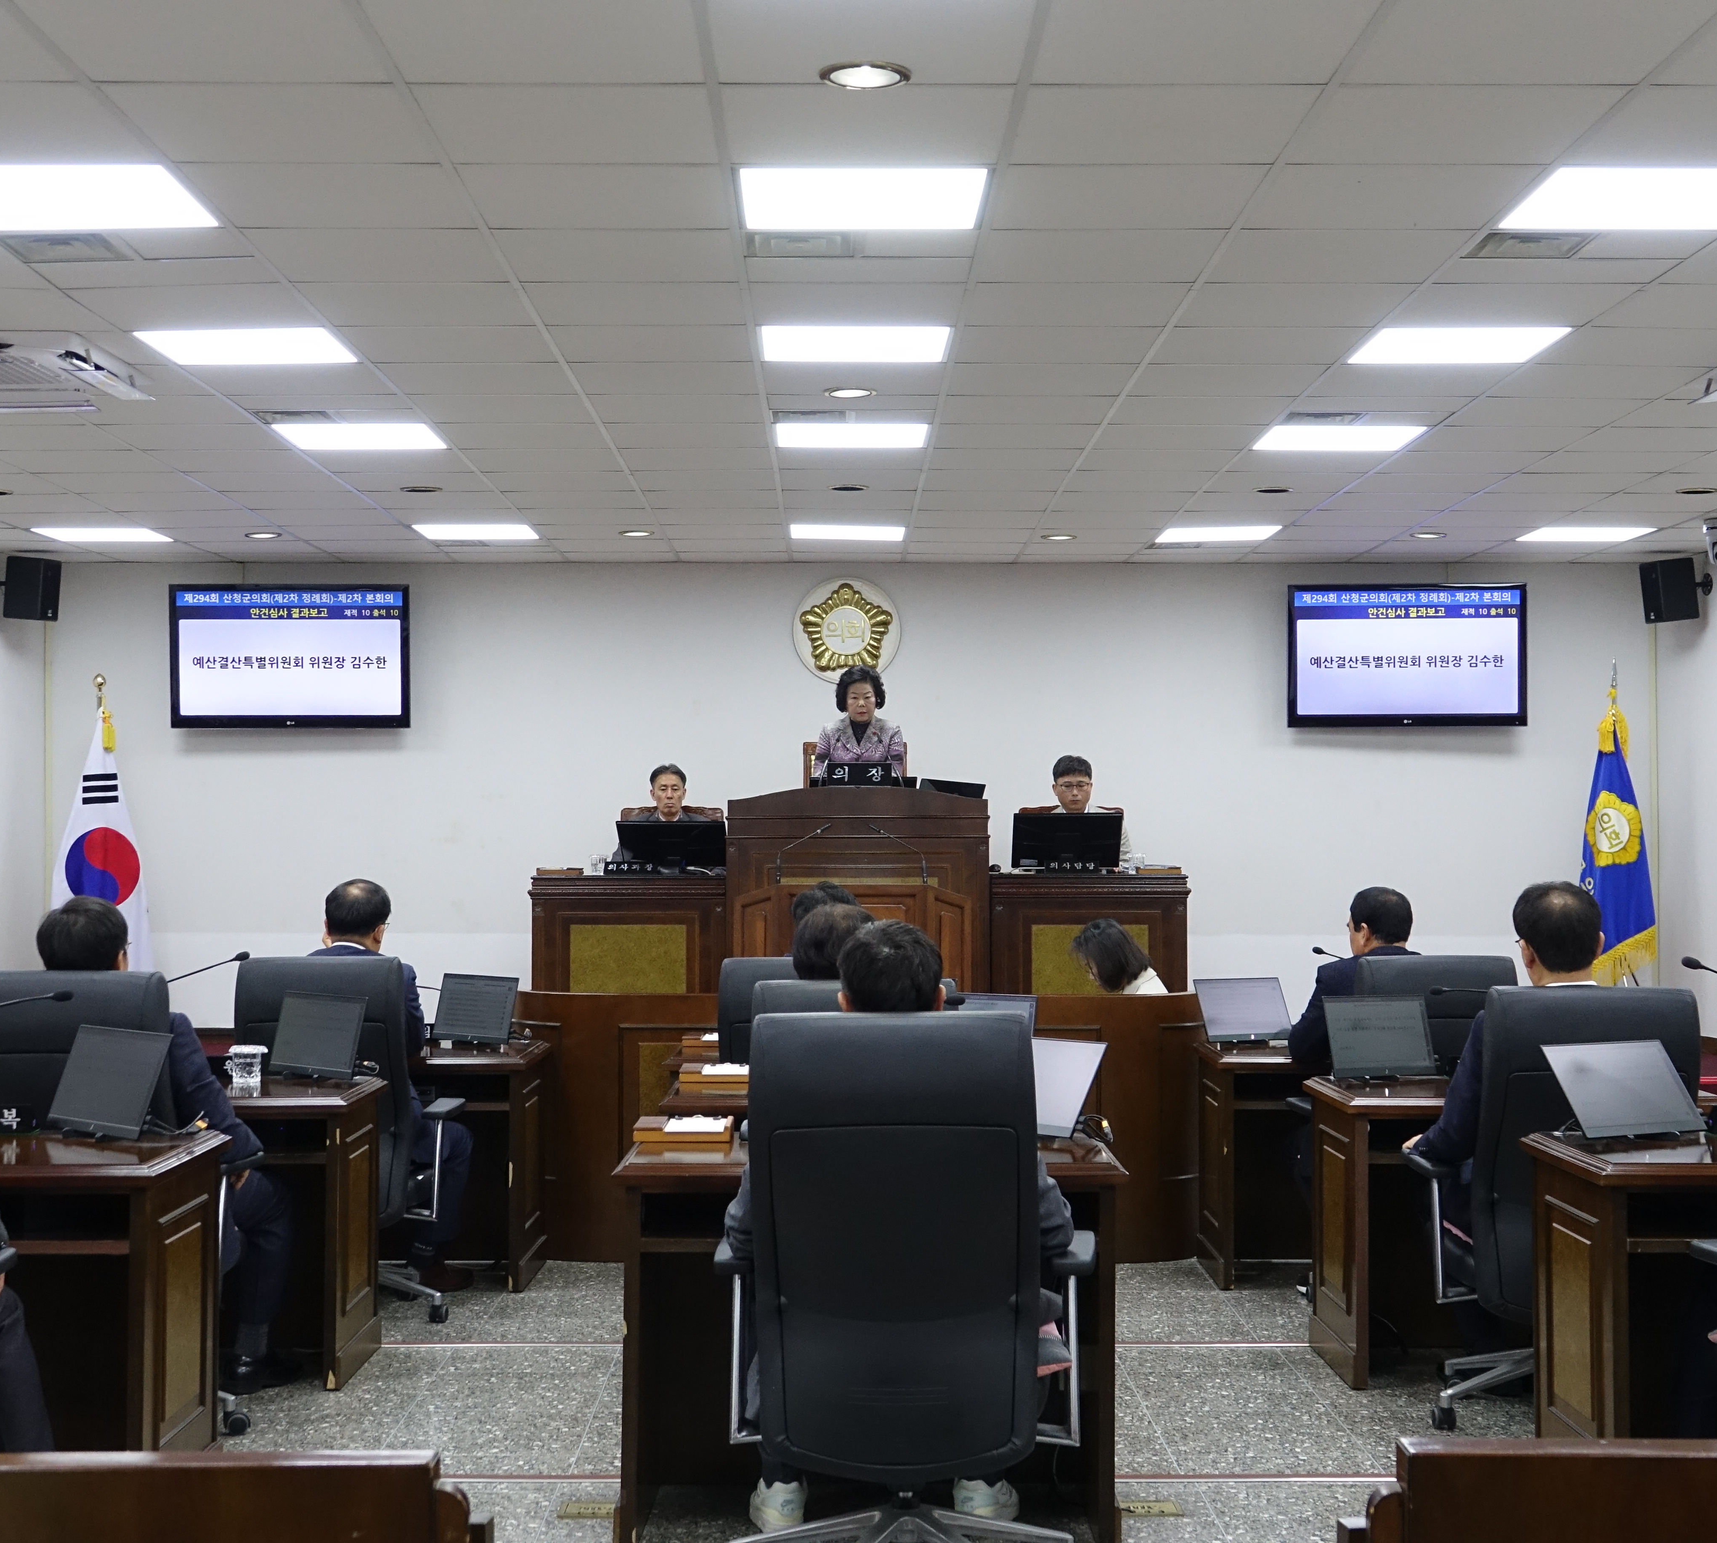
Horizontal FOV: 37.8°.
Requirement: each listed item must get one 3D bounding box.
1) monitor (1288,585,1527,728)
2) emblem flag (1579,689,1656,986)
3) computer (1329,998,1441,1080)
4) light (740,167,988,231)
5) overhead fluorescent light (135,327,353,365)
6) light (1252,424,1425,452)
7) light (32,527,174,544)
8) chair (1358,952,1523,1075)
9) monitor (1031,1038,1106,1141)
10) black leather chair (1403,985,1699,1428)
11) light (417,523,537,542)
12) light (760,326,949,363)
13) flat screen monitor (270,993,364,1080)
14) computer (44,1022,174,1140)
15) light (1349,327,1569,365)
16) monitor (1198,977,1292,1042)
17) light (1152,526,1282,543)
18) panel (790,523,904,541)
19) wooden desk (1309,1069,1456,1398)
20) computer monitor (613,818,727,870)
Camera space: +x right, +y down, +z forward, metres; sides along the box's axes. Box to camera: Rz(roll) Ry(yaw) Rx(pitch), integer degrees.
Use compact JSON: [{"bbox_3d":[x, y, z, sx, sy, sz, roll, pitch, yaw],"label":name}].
[{"bbox_3d":[2.973,-0.622,13.595,1.290,0.775,0.090,0,-1,-1],"label":"monitor"},{"bbox_3d":[3.999,0.348,13.233,0.400,1.570,0.300,0,-1,-1],"label":"emblem flag"},{"bbox_3d":[1.470,0.752,7.102,0.380,0.229,0.050,1,-15,-30],"label":"computer"},{"bbox_3d":[0.011,-1.332,5.788,0.575,0.040,0.575,0,-1,-1],"label":"light"},{"bbox_3d":[-1.817,-1.285,7.503,0.575,0.060,0.575,0,-1,-1],"label":"overhead fluorescent light"},{"bbox_3d":[1.795,-1.265,9.373,0.580,0.060,0.580,0,-1,-1],"label":"light"},{"bbox_3d":[-3.685,-1.179,12.265,0.575,0.060,0.575,0,-1,-1],"label":"light"},{"bbox_3d":[1.659,1.125,7.786,0.670,1.141,0.700,0,-1,-12],"label":"chair"},{"bbox_3d":[0.406,0.719,5.699,0.050,0.229,0.380,36,-22,-32],"label":"monitor"},{"bbox_3d":[1.722,1.051,6.077,0.690,1.090,0.680,0,-2,-3],"label":"black leather chair"},{"bbox_3d":[-1.881,-1.206,12.389,0.580,0.060,0.580,0,-1,-1],"label":"light"},{"bbox_3d":[-0.009,-1.333,7.742,0.600,0.040,0.600,0,-2,-1],"label":"light"},{"bbox_3d":[-1.555,0.766,7.243,0.360,0.240,0.100,-1,-1,35],"label":"flat screen monitor"},{"bbox_3d":[-1.598,0.670,5.397,0.360,0.226,0.130,-1,-2,43],"label":"computer"},{"bbox_3d":[1.816,-1.292,7.588,0.575,0.040,0.575,0,-1,-1],"label":"light"},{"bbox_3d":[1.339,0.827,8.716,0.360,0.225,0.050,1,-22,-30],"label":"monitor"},{"bbox_3d":[1.762,-1.181,12.296,0.575,0.060,0.575,0,-1,-1],"label":"light"},{"bbox_3d":[-0.058,-1.206,12.406,0.580,0.060,0.580,0,-1,-1],"label":"panel"},{"bbox_3d":[1.791,1.245,6.816,1.034,0.744,0.621,0,-2,-1],"label":"wooden desk"},{"bbox_3d":[-0.853,0.350,11.538,0.520,0.280,0.200,0,-1,11],"label":"computer monitor"}]

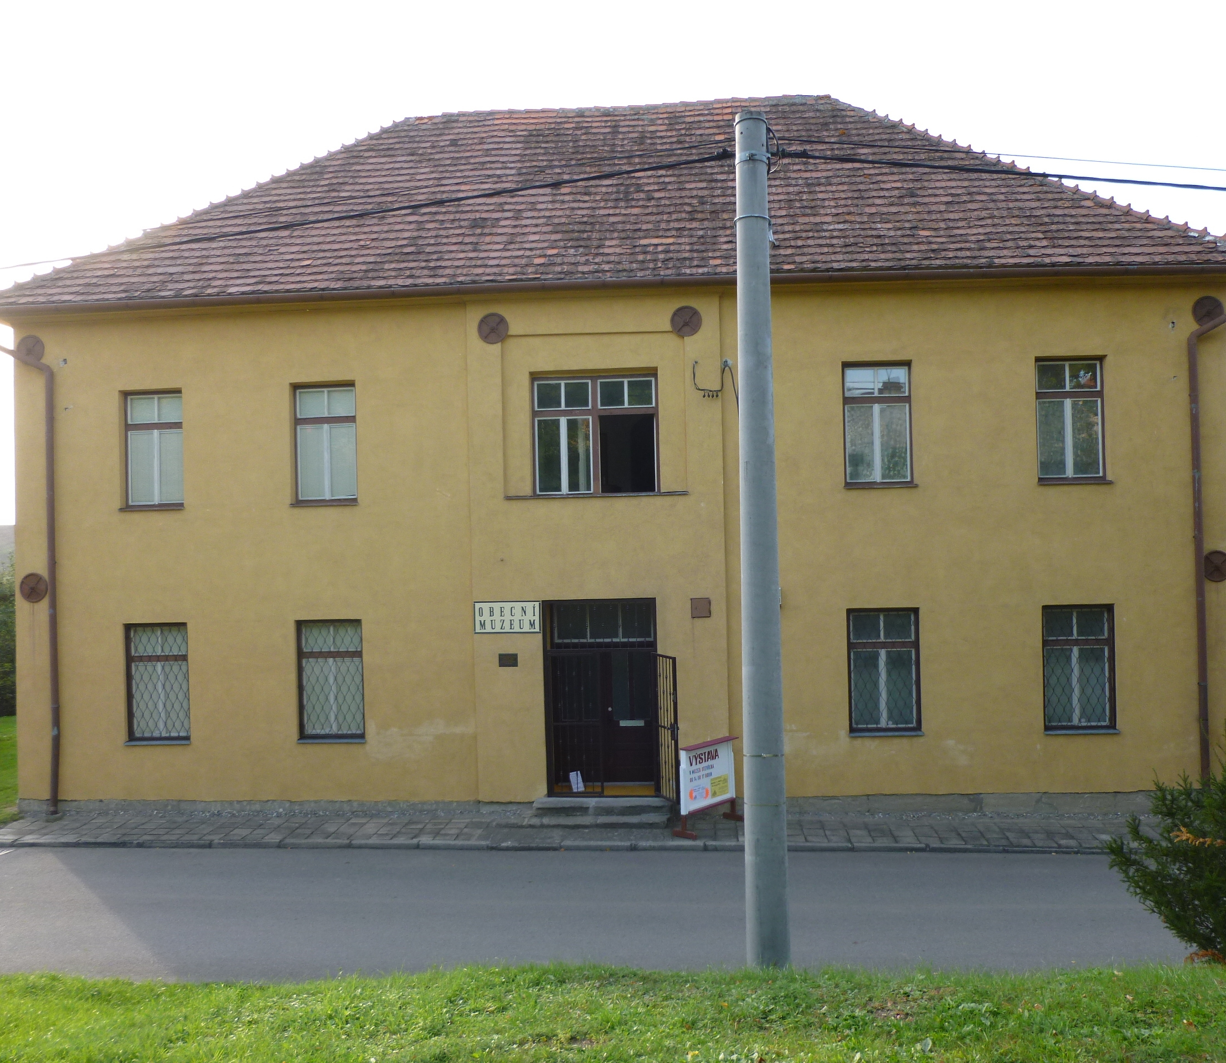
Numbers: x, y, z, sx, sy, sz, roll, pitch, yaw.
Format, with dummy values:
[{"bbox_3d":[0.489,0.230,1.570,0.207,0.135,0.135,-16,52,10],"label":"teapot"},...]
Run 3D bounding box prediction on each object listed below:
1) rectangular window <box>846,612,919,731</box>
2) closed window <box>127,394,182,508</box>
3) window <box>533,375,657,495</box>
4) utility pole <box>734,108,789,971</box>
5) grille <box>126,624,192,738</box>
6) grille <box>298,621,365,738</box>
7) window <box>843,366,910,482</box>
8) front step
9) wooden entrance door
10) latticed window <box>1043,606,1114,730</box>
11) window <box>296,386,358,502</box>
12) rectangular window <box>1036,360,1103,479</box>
[{"bbox_3d":[4.090,2.085,17.275,1.070,1.850,0.060,-1,0,4],"label":"rectangular window"},{"bbox_3d":[-7.150,-1.312,18.073,1.012,1.802,0.120,-1,-1,4],"label":"closed window"},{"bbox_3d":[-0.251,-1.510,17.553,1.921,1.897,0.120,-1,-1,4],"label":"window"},{"bbox_3d":[1.239,0.055,9.652,0.360,7.226,0.360,-1,-1,4],"label":"utility pole"},{"bbox_3d":[-7.043,2.332,17.818,1.000,1.820,0.060,-1,-1,4],"label":"grille"},{"bbox_3d":[-4.311,2.267,17.704,1.029,1.819,0.120,-1,-1,4],"label":"grille"},{"bbox_3d":[4.023,-1.628,17.444,1.040,1.880,0.140,-1,0,4],"label":"window"},{"bbox_3d":[-0.245,4.188,17.078,2.170,0.260,0.930,-1,0,4],"label":"front step"},{"bbox_3d":[-0.112,2.555,18.372,1.740,2.960,0.150,-1,0,4],"label":"wooden entrance door"},{"bbox_3d":[6.931,2.012,17.057,1.050,1.850,0.060,-1,0,4],"label":"latticed window"},{"bbox_3d":[-4.433,-1.391,17.900,1.023,1.849,0.120,-1,-1,4],"label":"window"},{"bbox_3d":[6.859,-1.681,17.227,1.030,1.860,0.140,-1,0,4],"label":"rectangular window"}]

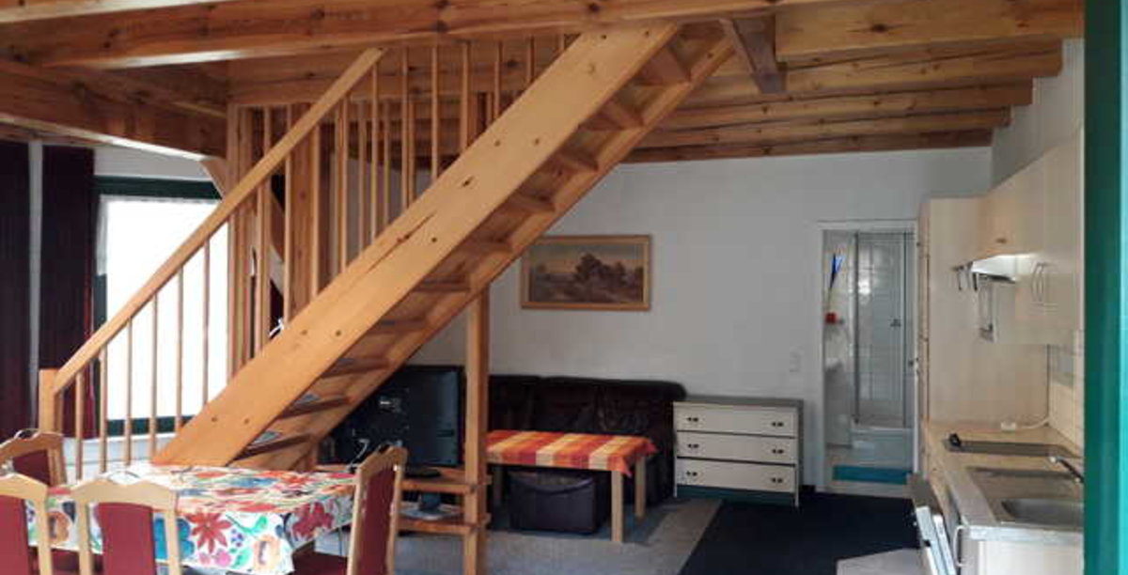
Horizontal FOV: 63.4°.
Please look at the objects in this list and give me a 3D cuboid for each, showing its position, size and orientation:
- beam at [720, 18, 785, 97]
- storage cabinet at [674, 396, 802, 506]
[{"bbox_3d":[0.875,-1.097,4.019,0.130,0.203,1.392,0,1,18],"label":"beam"},{"bbox_3d":[1.294,1.192,6.758,0.882,0.698,0.464,0,1,18],"label":"storage cabinet"}]

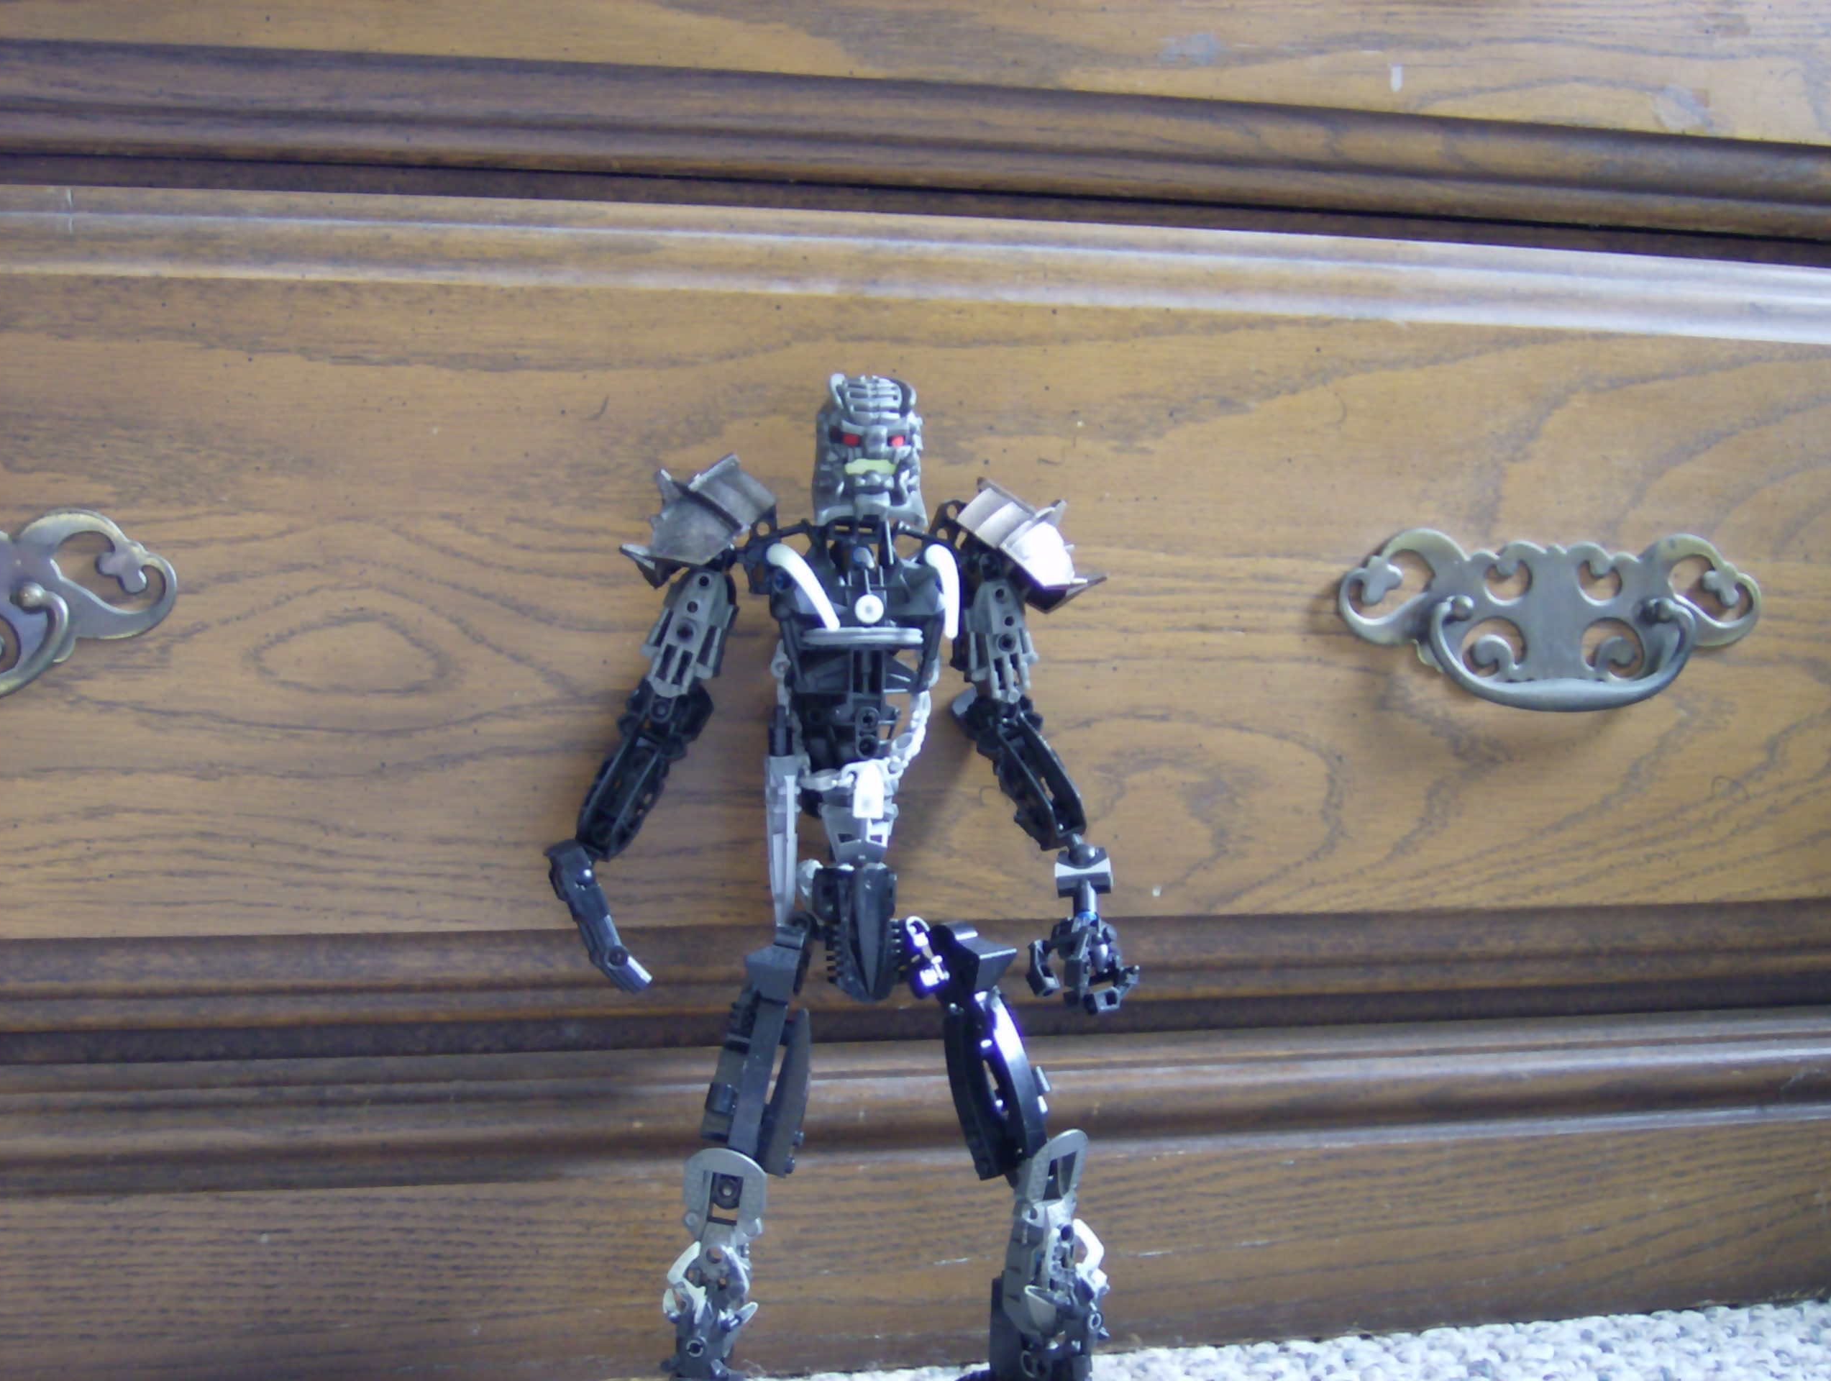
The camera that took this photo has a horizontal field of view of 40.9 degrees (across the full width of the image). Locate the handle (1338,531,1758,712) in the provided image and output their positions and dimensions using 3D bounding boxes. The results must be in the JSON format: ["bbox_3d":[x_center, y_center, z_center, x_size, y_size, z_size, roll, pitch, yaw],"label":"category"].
[{"bbox_3d":[0.221,-0.023,0.830,0.161,0.062,0.022,0,1,-13],"label":"handle"}]

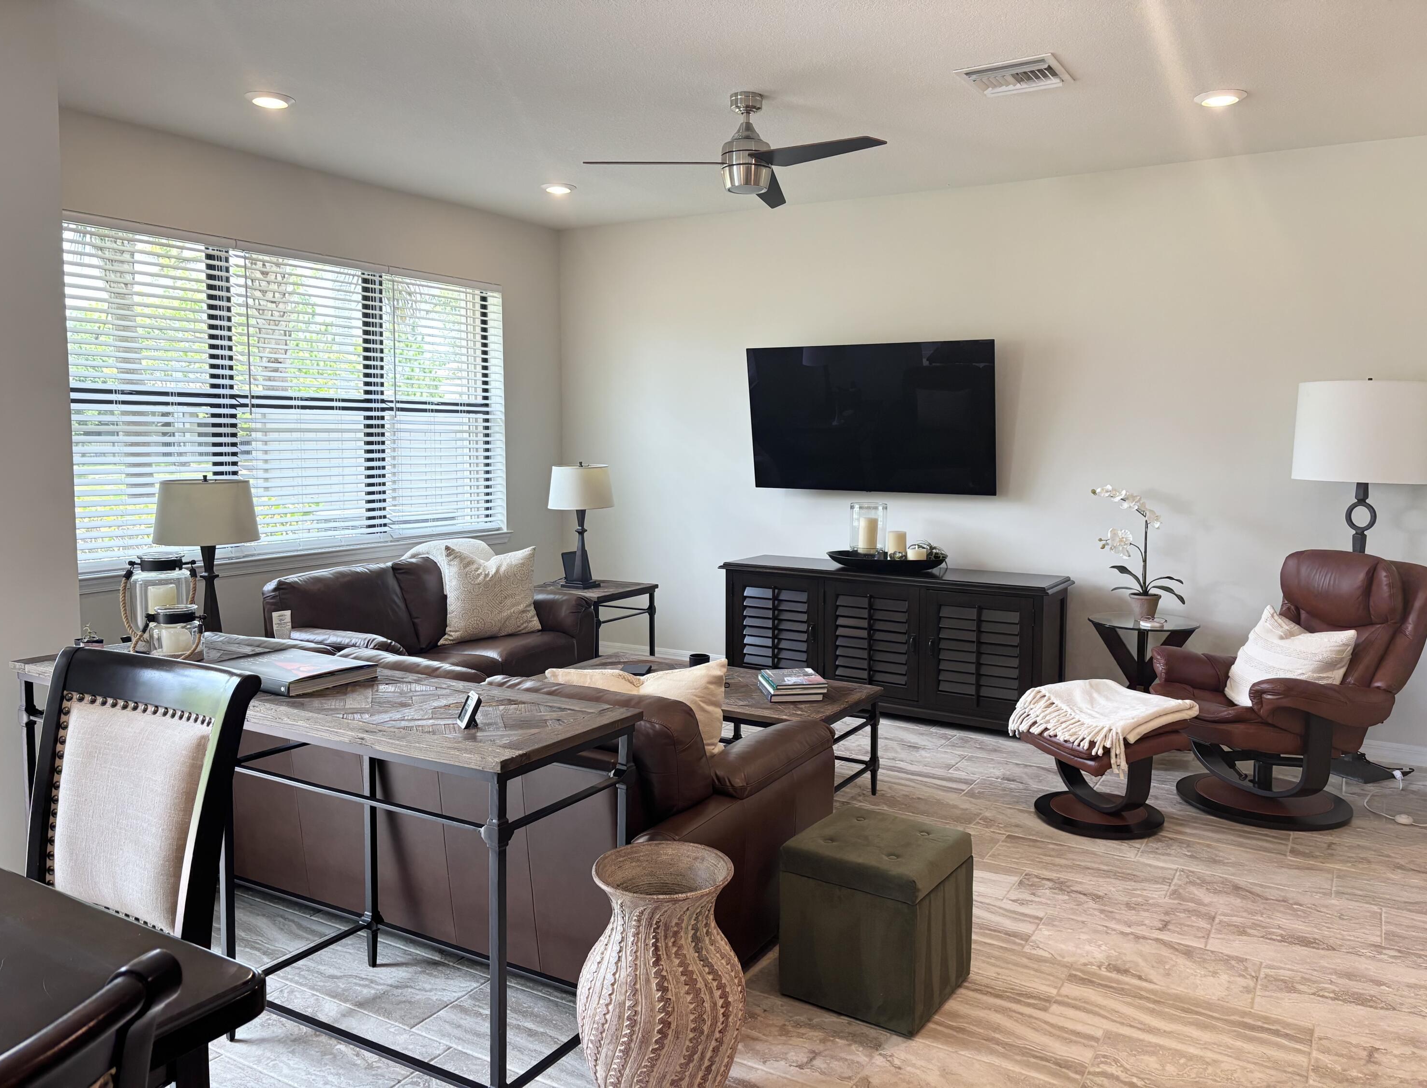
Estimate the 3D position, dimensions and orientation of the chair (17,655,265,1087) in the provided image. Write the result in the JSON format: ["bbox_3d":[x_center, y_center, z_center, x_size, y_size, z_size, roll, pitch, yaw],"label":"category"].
[{"bbox_3d":[-1.249,0.765,1.928,0.520,1.040,0.620,3,6,26],"label":"chair"}]

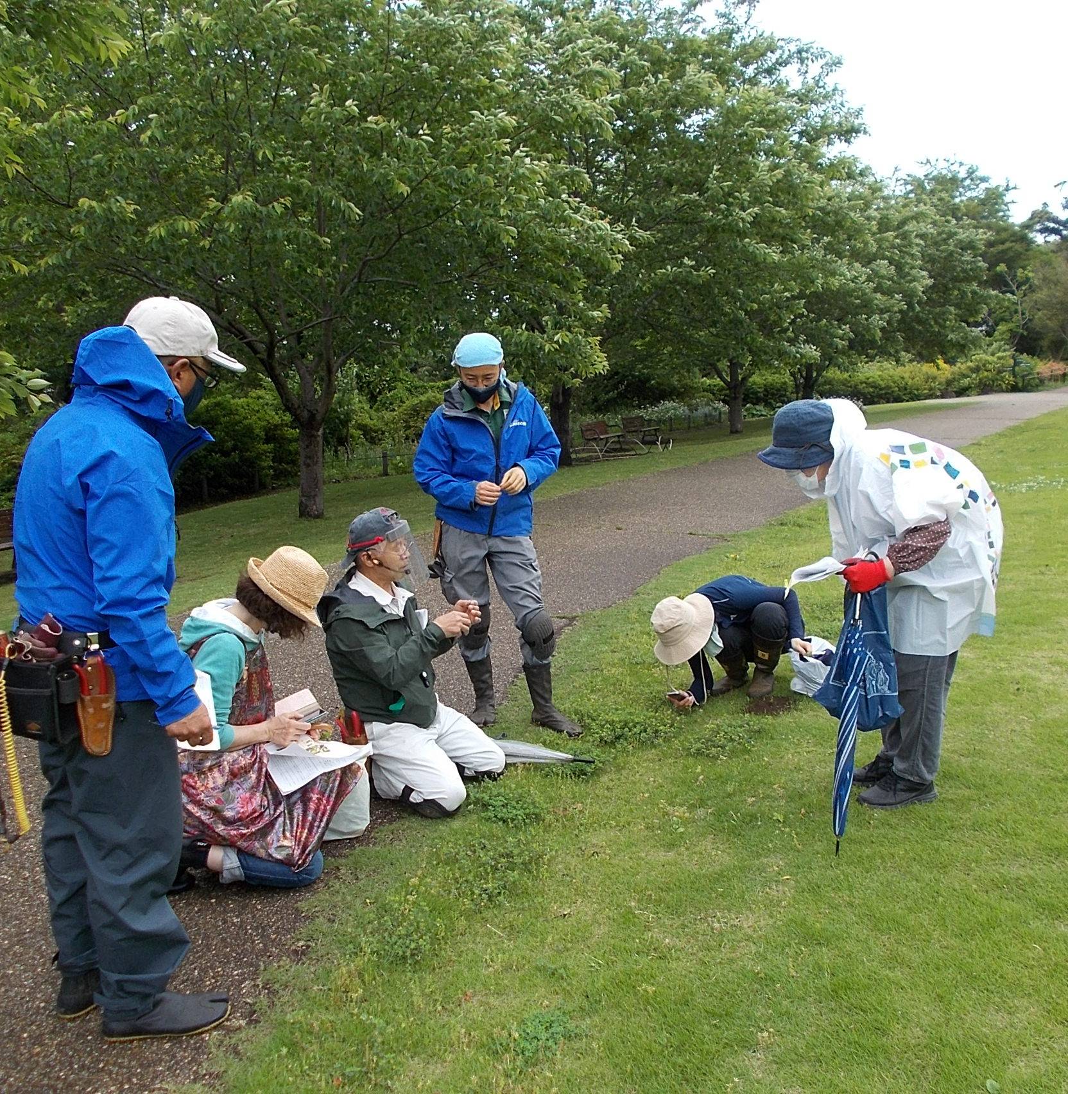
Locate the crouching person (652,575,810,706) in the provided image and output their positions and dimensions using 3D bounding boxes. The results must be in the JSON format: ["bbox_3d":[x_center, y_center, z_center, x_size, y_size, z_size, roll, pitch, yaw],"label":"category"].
[{"bbox_3d":[0.940,0.418,5.270,0.630,0.560,0.730,7,12,36],"label":"crouching person"}]

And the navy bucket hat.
[{"bbox_3d":[0.918,-0.385,3.790,0.300,0.195,0.270,-12,11,-10],"label":"navy bucket hat"}]

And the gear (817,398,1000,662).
[{"bbox_3d":[1.213,-0.061,3.550,0.550,0.800,0.500,-1,9,-3],"label":"gear"}]

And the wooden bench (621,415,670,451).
[{"bbox_3d":[3.427,-3.642,34.500,0.650,0.800,1.750,4,10,29],"label":"wooden bench"}]

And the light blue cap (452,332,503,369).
[{"bbox_3d":[-0.227,-0.810,4.510,0.195,0.155,0.220,0,24,0],"label":"light blue cap"}]

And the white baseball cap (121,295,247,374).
[{"bbox_3d":[-0.790,-0.480,2.480,0.280,0.165,0.180,0,8,-31],"label":"white baseball cap"}]

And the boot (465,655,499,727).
[{"bbox_3d":[-0.228,0.634,4.820,0.110,0.300,0.270,1,9,13],"label":"boot"}]

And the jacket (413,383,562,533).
[{"bbox_3d":[-0.195,-0.368,4.600,0.620,0.670,0.420,0,9,-2],"label":"jacket"}]

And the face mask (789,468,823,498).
[{"bbox_3d":[0.872,-0.206,3.500,0.085,0.110,0.125,-34,3,-7],"label":"face mask"}]

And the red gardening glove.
[{"bbox_3d":[1.040,0.091,3.430,0.160,0.110,0.095,-2,9,-6],"label":"red gardening glove"}]

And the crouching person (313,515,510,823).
[{"bbox_3d":[-0.445,0.387,3.990,0.710,1.030,0.560,5,11,26],"label":"crouching person"}]

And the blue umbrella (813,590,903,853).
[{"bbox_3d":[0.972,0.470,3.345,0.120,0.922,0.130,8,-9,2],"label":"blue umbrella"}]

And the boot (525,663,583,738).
[{"bbox_3d":[0.095,0.642,4.726,0.280,0.300,0.115,6,11,32],"label":"boot"}]

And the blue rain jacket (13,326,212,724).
[{"bbox_3d":[-0.954,-0.058,2.481,0.440,0.870,0.540,-5,10,-31],"label":"blue rain jacket"}]

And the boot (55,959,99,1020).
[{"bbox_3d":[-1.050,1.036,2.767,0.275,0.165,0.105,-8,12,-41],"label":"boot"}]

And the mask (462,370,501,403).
[{"bbox_3d":[-0.214,-0.645,4.420,0.160,0.125,0.100,0,29,0],"label":"mask"}]

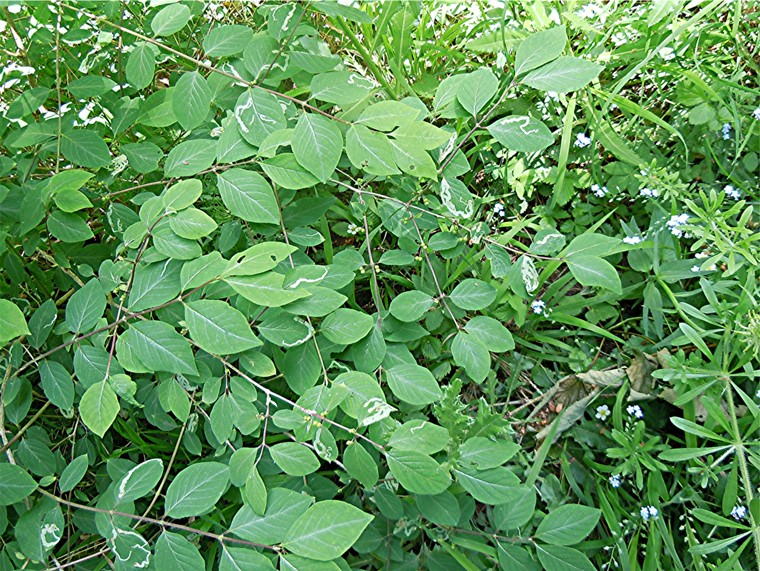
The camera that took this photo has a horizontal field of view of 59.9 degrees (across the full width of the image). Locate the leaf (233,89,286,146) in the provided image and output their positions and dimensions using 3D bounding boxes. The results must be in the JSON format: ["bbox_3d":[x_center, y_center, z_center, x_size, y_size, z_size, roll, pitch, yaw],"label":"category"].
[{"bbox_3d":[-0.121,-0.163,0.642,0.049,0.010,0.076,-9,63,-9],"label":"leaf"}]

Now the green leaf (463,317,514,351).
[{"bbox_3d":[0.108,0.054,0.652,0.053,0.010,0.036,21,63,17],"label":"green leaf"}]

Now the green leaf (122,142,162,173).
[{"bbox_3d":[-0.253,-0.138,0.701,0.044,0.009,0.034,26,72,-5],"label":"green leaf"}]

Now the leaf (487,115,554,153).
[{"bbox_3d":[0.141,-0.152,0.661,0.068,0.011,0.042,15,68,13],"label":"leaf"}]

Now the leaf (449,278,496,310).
[{"bbox_3d":[0.093,0.009,0.660,0.048,0.010,0.035,-6,65,-3],"label":"leaf"}]

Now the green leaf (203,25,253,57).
[{"bbox_3d":[-0.197,-0.316,0.850,0.069,0.012,0.043,-29,77,-7],"label":"green leaf"}]

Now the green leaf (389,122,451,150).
[{"bbox_3d":[0.042,-0.149,0.662,0.064,0.011,0.041,1,60,1],"label":"green leaf"}]

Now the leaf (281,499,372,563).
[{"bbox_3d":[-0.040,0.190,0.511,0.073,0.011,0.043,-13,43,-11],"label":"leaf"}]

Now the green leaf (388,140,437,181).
[{"bbox_3d":[0.033,-0.125,0.662,0.067,0.011,0.043,42,58,10],"label":"green leaf"}]

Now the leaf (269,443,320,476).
[{"bbox_3d":[-0.079,0.162,0.612,0.051,0.011,0.028,19,63,5],"label":"leaf"}]

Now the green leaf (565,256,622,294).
[{"bbox_3d":[0.236,-0.011,0.730,0.071,0.012,0.044,34,66,18],"label":"green leaf"}]

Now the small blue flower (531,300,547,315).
[{"bbox_3d":[0.178,0.025,0.740,0.018,0.014,0.014,0,44,0],"label":"small blue flower"}]

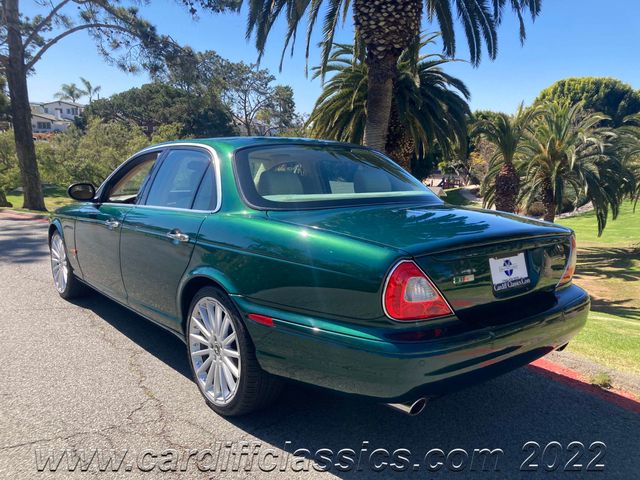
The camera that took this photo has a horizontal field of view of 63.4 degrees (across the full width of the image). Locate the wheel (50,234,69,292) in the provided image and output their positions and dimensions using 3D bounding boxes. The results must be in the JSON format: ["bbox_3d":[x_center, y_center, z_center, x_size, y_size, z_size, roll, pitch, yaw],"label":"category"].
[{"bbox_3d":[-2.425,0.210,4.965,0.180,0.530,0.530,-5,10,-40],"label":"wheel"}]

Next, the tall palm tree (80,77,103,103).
[{"bbox_3d":[-46.344,-28.699,105.000,4.500,9.500,4.500,1,7,0],"label":"tall palm tree"}]

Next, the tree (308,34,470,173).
[{"bbox_3d":[2.685,-4.346,20.000,6.300,7.200,6.300,1,7,0],"label":"tree"}]

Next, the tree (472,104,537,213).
[{"bbox_3d":[7.062,-2.919,19.500,2.700,4.500,2.700,1,7,0],"label":"tree"}]

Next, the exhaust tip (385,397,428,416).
[{"bbox_3d":[0.345,0.645,2.065,0.075,0.072,0.140,-5,10,-40],"label":"exhaust tip"}]

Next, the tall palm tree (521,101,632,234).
[{"bbox_3d":[8.357,-2.315,17.000,3.700,4.600,3.700,1,7,0],"label":"tall palm tree"}]

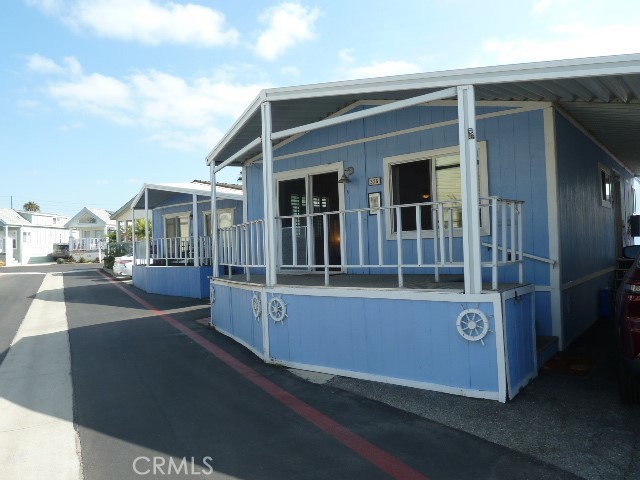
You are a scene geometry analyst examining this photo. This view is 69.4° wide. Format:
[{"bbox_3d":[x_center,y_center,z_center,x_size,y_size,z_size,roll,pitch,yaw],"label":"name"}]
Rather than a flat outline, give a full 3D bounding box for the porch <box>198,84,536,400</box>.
[{"bbox_3d":[-0.126,-0.211,7.281,6.530,3.750,2.370,-3,-2,39],"label":"porch"}]

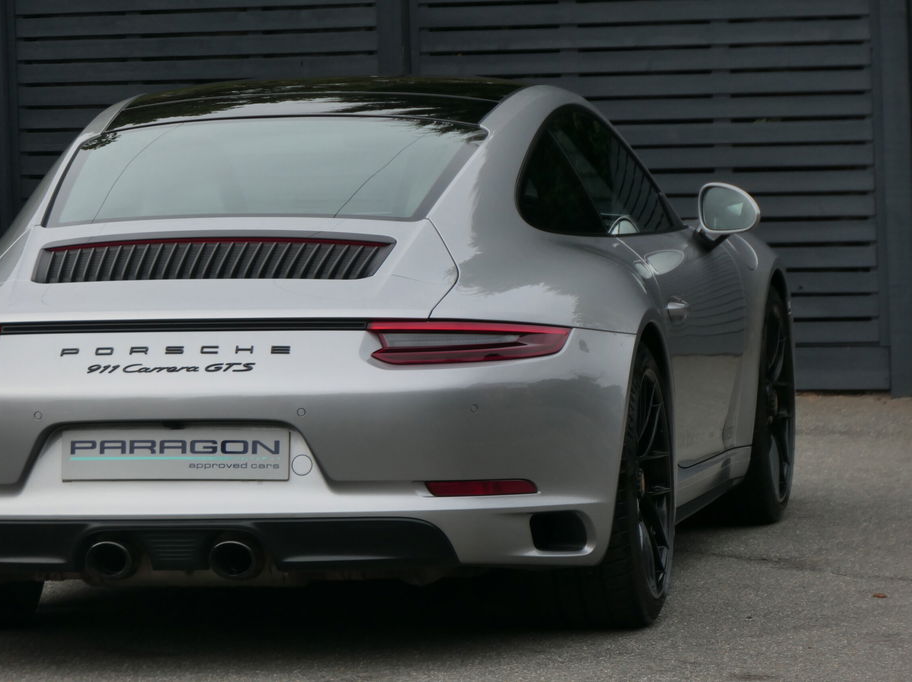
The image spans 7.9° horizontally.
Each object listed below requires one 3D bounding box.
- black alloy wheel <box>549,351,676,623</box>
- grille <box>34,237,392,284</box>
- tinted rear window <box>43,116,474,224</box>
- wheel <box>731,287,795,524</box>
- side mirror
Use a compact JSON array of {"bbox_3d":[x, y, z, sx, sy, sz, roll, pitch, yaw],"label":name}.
[{"bbox_3d":[0.332,0.337,15.635,0.305,0.690,0.690,-1,4,11],"label":"black alloy wheel"},{"bbox_3d":[-0.561,-0.169,15.079,0.830,0.060,0.210,-1,26,11],"label":"grille"},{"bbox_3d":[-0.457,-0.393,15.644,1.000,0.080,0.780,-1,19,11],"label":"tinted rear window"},{"bbox_3d":[0.770,0.169,18.040,0.250,0.675,0.675,-1,4,10],"label":"wheel"},{"bbox_3d":[0.710,-0.339,17.030,0.175,0.145,0.120,-1,4,11],"label":"side mirror"}]

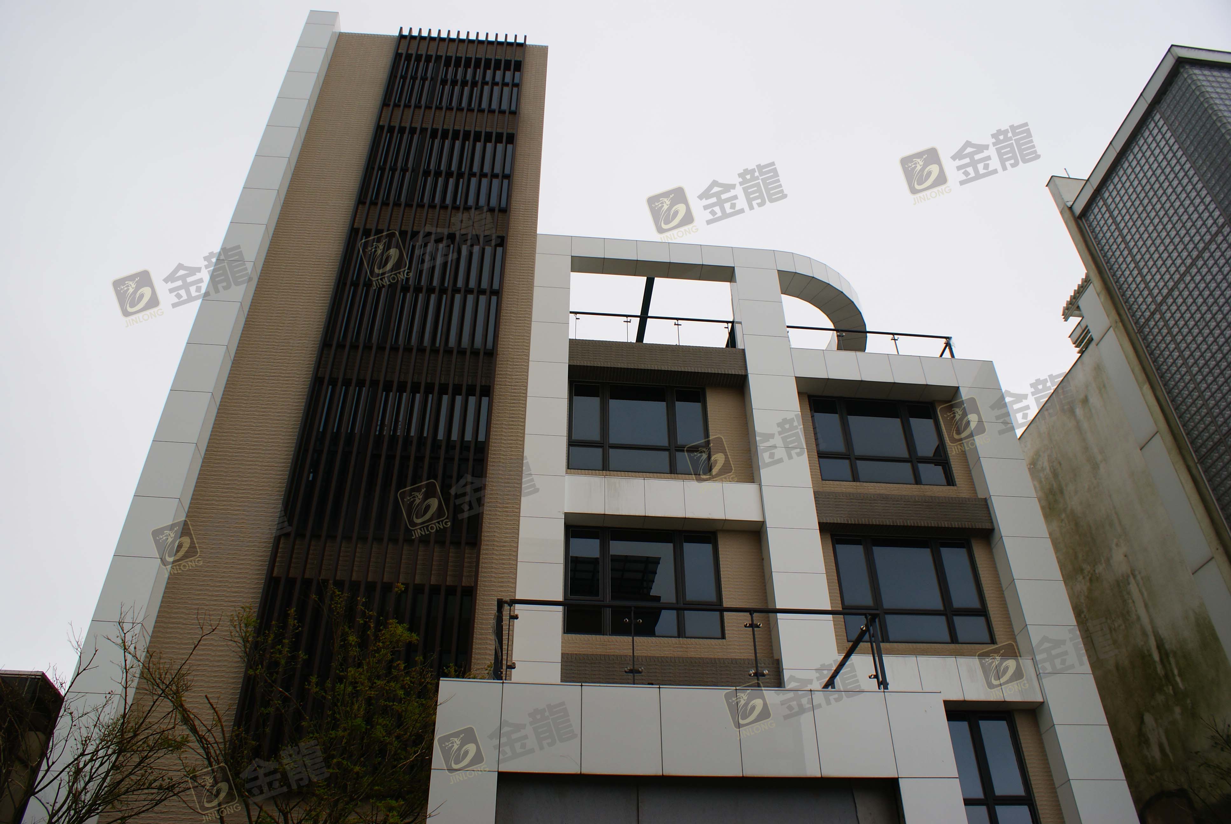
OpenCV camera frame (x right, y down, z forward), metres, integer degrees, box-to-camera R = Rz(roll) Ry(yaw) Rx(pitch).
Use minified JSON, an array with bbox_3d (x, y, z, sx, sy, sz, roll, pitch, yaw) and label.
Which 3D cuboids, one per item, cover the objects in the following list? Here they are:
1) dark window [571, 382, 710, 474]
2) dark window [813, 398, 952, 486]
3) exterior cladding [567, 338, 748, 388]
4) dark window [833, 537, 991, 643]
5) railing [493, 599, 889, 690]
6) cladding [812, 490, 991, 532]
[{"bbox_3d":[0.478,0.330,18.807,2.846,2.158,0.120,3,-36,-5],"label":"dark window"},{"bbox_3d":[5.492,0.586,19.226,2.783,2.122,0.120,3,-36,-5],"label":"dark window"},{"bbox_3d":[0.871,-1.016,19.376,3.734,0.699,0.464,3,-37,-5],"label":"exterior cladding"},{"bbox_3d":[5.464,3.248,17.107,2.843,2.156,0.130,3,-37,-5],"label":"dark window"},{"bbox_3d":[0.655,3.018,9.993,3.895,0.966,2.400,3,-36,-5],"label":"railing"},{"bbox_3d":[5.493,1.961,17.841,3.619,0.699,0.308,3,-37,-5],"label":"cladding"}]

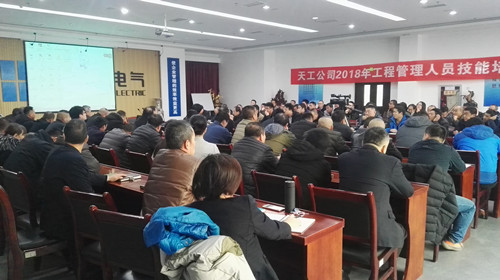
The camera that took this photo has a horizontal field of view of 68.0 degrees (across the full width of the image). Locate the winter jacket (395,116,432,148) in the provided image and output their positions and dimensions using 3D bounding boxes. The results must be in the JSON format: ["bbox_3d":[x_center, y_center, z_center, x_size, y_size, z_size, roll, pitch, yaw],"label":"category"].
[{"bbox_3d":[2.167,0.075,4.910,0.570,0.680,0.500,5,8,42],"label":"winter jacket"}]

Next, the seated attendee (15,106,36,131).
[{"bbox_3d":[-4.090,0.087,7.040,0.530,1.340,0.780,6,9,44],"label":"seated attendee"}]

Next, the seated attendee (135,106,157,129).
[{"bbox_3d":[-1.714,0.129,6.467,0.550,1.340,0.780,5,8,38],"label":"seated attendee"}]

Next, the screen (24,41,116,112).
[{"bbox_3d":[-5.755,-2.008,12.154,2.760,2.153,0.080,-6,9,-44],"label":"screen"}]

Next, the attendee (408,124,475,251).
[{"bbox_3d":[1.910,0.479,3.721,0.620,1.240,0.820,5,8,36],"label":"attendee"}]

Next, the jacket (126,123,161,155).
[{"bbox_3d":[-1.247,0.150,4.529,0.550,0.640,0.500,5,8,42],"label":"jacket"}]

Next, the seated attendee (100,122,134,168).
[{"bbox_3d":[-1.544,0.374,4.867,0.540,1.200,0.820,5,8,38],"label":"seated attendee"}]

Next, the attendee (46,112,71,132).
[{"bbox_3d":[-3.102,0.189,6.268,0.550,1.300,0.800,6,9,44],"label":"attendee"}]

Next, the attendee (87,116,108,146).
[{"bbox_3d":[-2.102,0.282,5.387,0.550,1.300,0.800,6,9,44],"label":"attendee"}]

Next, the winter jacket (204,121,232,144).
[{"bbox_3d":[-0.452,0.063,5.560,0.540,0.640,0.500,5,8,42],"label":"winter jacket"}]

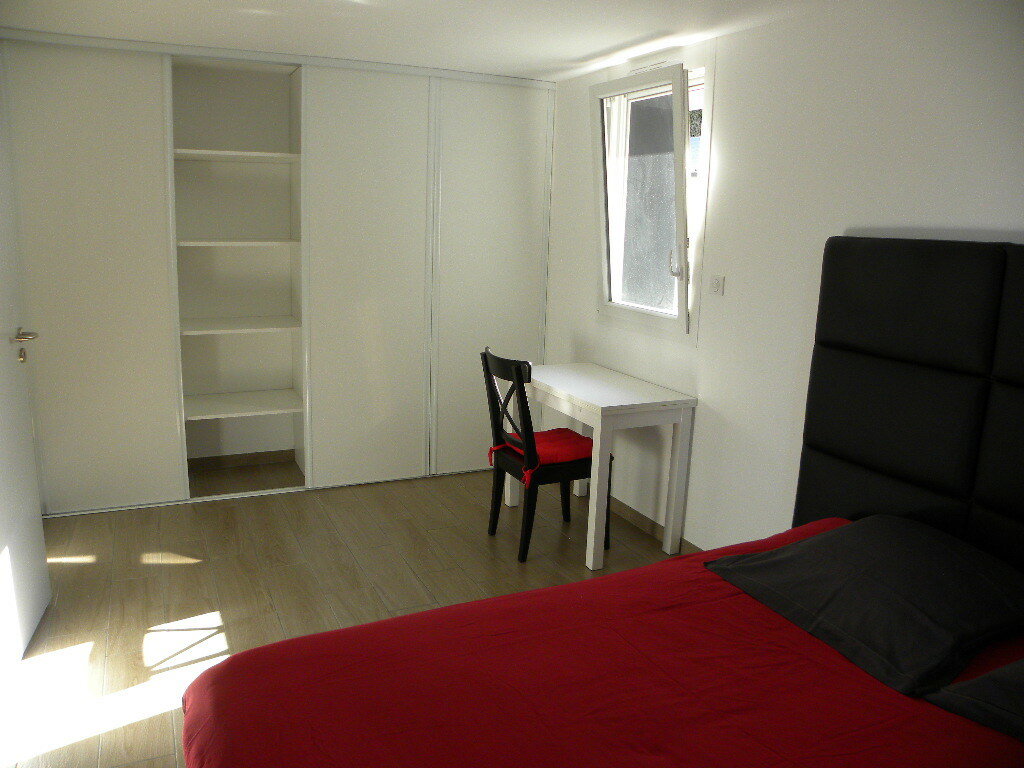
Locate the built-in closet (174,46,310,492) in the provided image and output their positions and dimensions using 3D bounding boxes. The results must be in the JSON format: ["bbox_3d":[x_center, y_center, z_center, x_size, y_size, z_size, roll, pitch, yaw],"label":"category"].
[{"bbox_3d":[-1.472,-0.541,4.180,0.610,2.190,0.550,-4,13,-24],"label":"built-in closet"}]

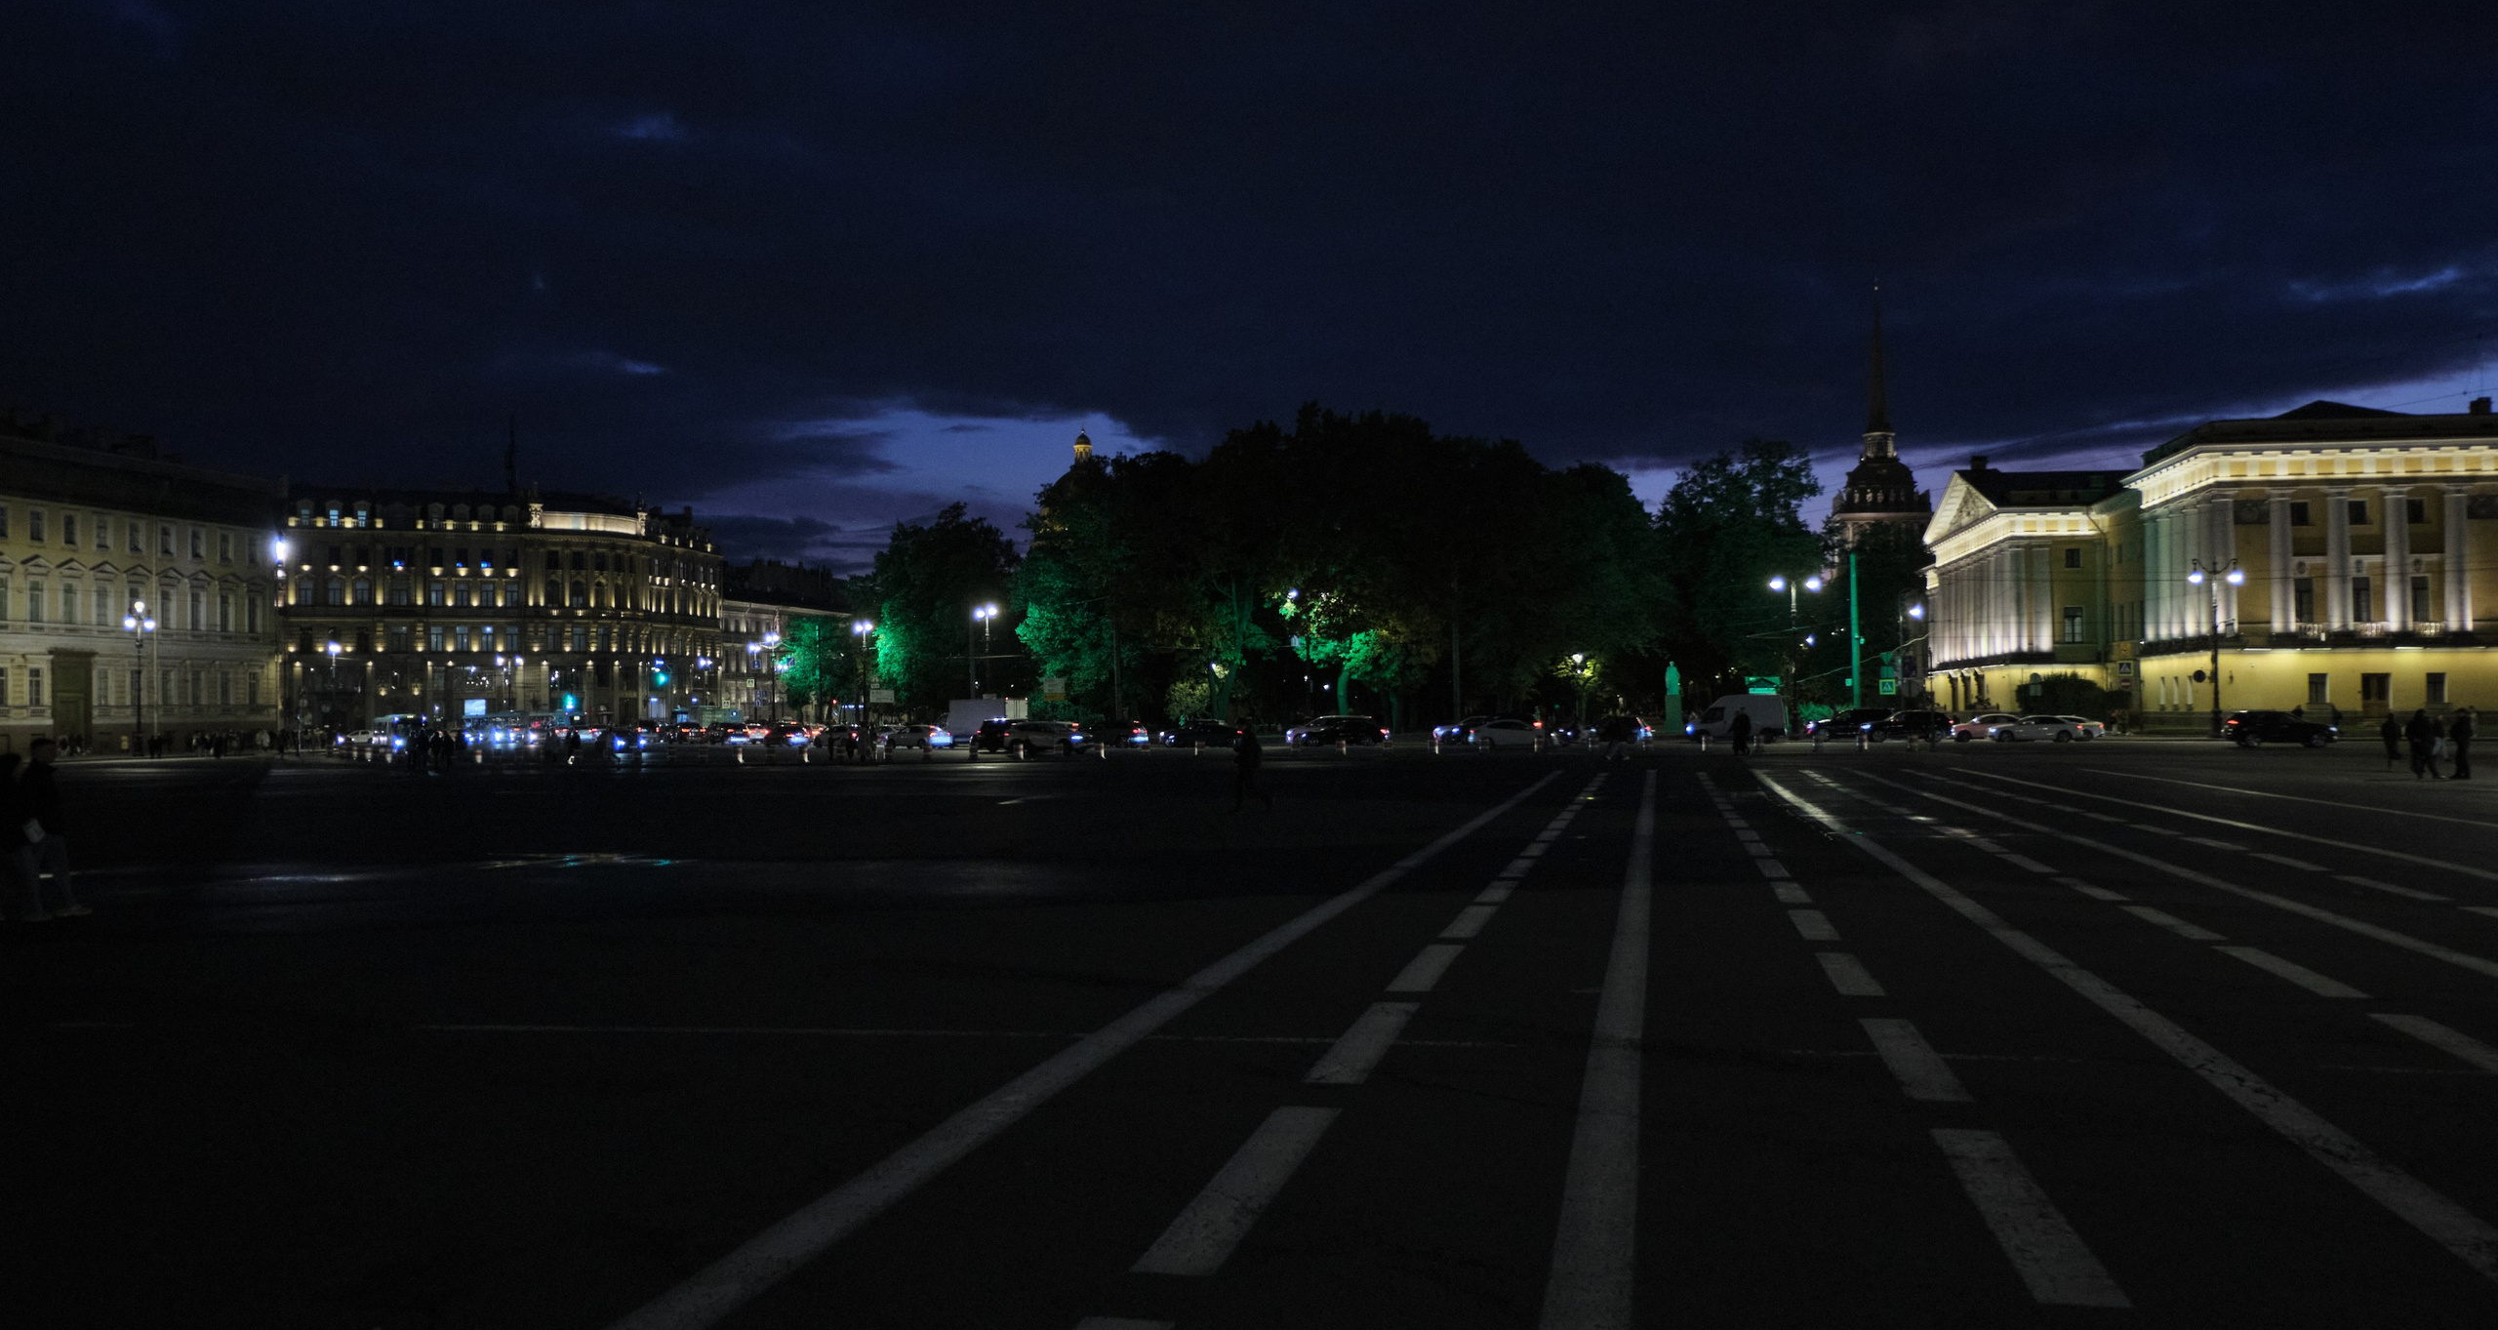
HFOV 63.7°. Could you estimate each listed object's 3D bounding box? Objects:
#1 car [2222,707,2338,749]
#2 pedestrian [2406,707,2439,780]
[{"bbox_3d":[45.098,2.846,88.022,4.700,1.660,1.900,-1,-2,10],"label":"car"},{"bbox_3d":[27.292,1.798,46.823,0.650,1.730,0.550,-1,-2,6],"label":"pedestrian"}]

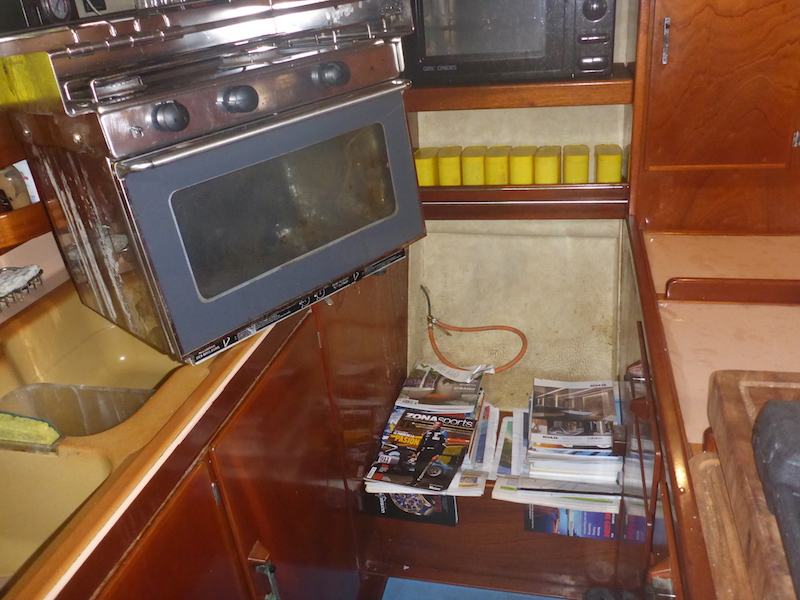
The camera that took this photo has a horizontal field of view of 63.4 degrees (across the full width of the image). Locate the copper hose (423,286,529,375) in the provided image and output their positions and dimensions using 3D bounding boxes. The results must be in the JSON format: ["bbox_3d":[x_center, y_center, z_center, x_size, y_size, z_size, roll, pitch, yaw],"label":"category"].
[{"bbox_3d":[0.224,0.089,1.940,0.325,0.280,0.075,-2,25,1],"label":"copper hose"}]

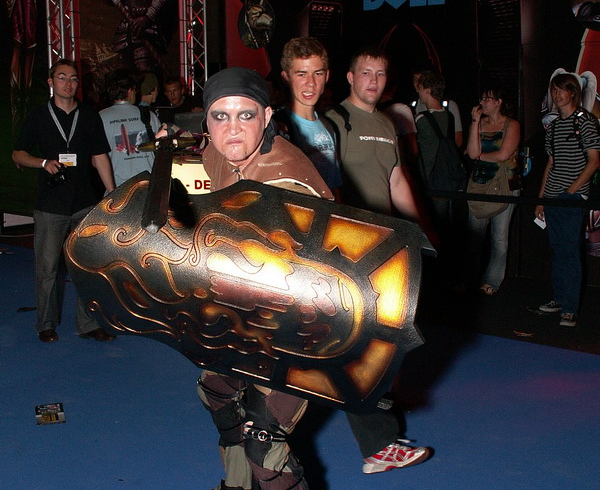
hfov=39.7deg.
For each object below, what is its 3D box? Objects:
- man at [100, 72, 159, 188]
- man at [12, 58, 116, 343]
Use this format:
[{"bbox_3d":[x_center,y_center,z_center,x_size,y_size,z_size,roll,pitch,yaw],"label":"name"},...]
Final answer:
[{"bbox_3d":[-1.268,-0.397,6.173,0.540,1.800,0.360,2,10,11],"label":"man"},{"bbox_3d":[-1.502,-0.273,5.392,0.660,1.830,0.420,-4,10,-17],"label":"man"}]

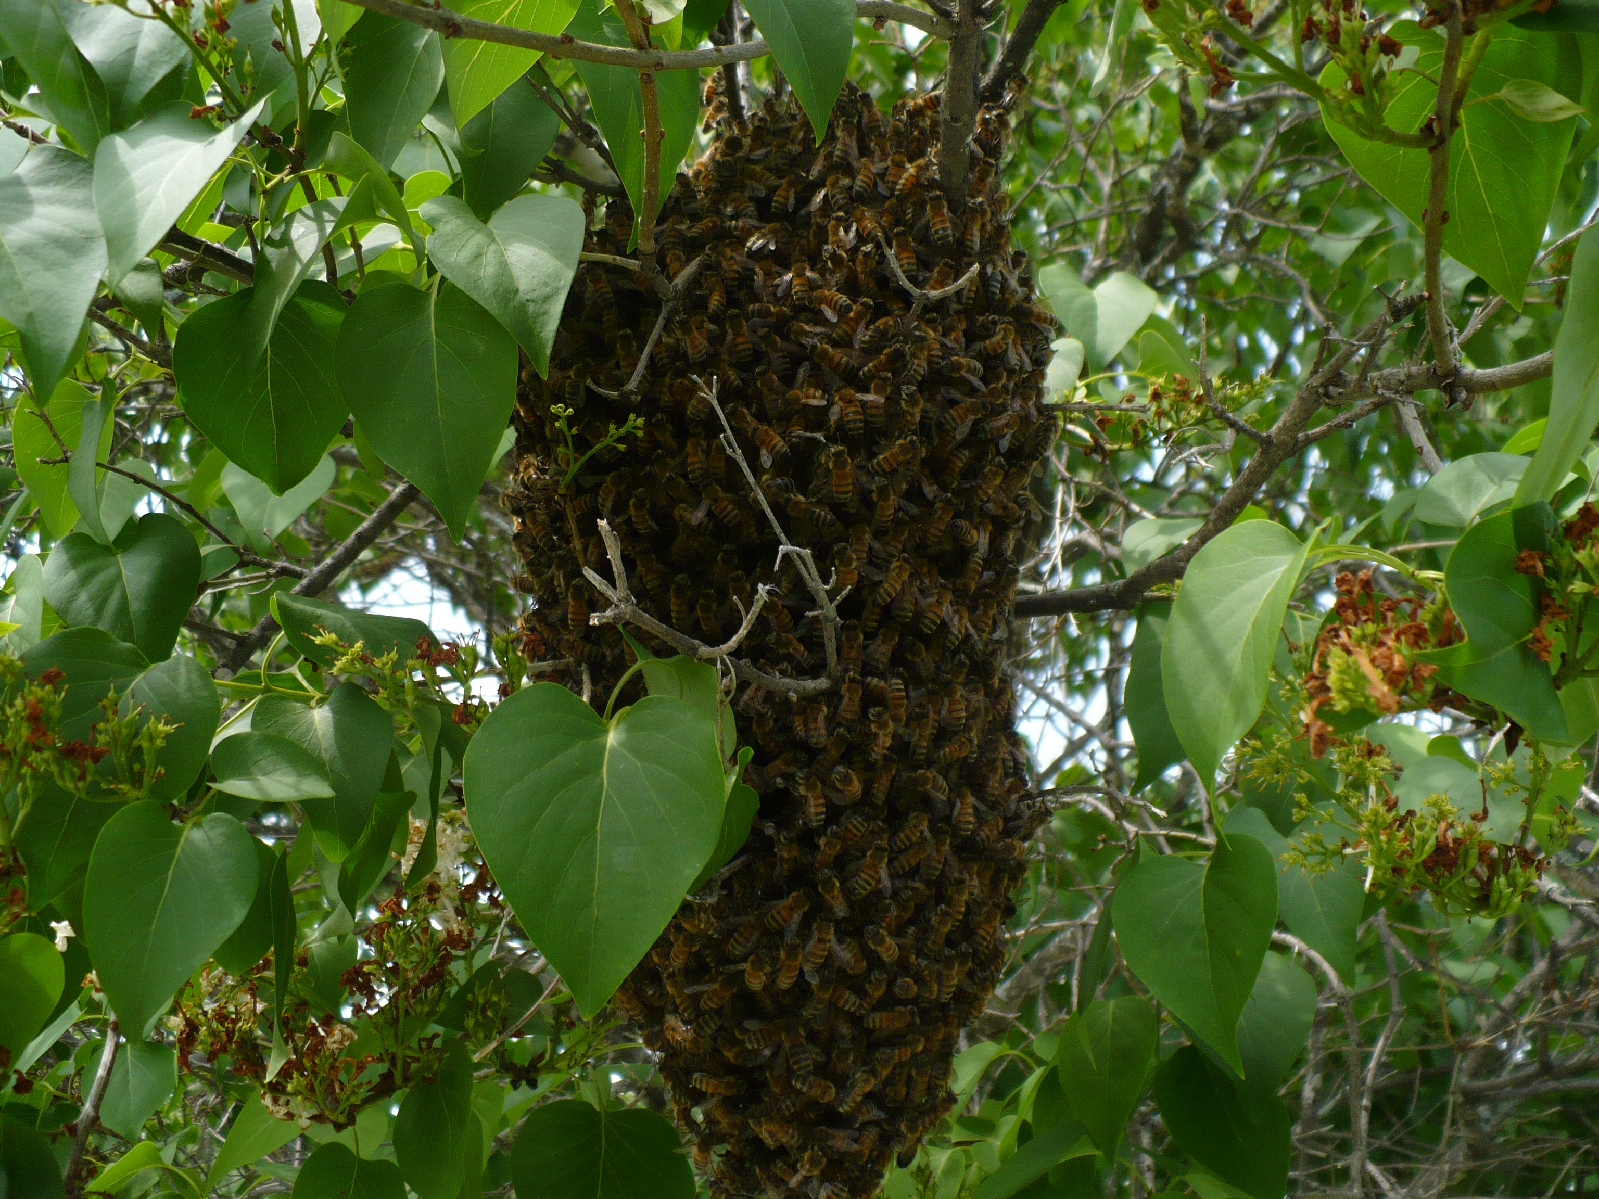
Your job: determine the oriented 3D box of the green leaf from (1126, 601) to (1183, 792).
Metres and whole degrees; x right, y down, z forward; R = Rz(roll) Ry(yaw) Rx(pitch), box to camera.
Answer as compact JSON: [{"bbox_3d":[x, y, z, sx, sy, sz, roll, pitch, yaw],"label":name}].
[{"bbox_3d":[0.108,0.028,0.495,0.033,0.058,0.012,10,-1,22],"label":"green leaf"}]

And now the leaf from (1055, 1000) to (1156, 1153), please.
[{"bbox_3d":[0.118,0.184,0.660,0.040,0.063,0.014,1,-23,10],"label":"leaf"}]

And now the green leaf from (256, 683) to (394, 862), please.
[{"bbox_3d":[-0.135,0.049,0.485,0.039,0.051,0.013,-13,-17,-10],"label":"green leaf"}]

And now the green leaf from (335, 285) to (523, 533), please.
[{"bbox_3d":[-0.113,-0.058,0.520,0.055,0.079,0.015,-6,4,-12],"label":"green leaf"}]

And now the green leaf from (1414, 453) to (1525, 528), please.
[{"bbox_3d":[0.218,-0.036,0.550,0.045,0.010,0.035,-31,43,-30],"label":"green leaf"}]

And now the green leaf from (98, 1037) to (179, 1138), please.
[{"bbox_3d":[-0.246,0.180,0.630,0.034,0.039,0.010,-11,-19,-4],"label":"green leaf"}]

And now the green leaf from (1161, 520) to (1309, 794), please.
[{"bbox_3d":[0.126,0.017,0.500,0.041,0.083,0.022,17,-8,32],"label":"green leaf"}]

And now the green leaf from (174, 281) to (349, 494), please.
[{"bbox_3d":[-0.143,-0.057,0.455,0.046,0.057,0.012,-4,-5,-6],"label":"green leaf"}]

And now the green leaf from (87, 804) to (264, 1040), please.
[{"bbox_3d":[-0.191,0.098,0.520,0.050,0.072,0.018,13,-22,-18],"label":"green leaf"}]

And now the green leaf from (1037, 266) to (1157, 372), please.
[{"bbox_3d":[0.100,-0.095,0.575,0.040,0.043,0.013,6,-35,4],"label":"green leaf"}]

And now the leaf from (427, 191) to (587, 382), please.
[{"bbox_3d":[-0.072,-0.077,0.420,0.038,0.052,0.013,-14,-29,-11],"label":"leaf"}]

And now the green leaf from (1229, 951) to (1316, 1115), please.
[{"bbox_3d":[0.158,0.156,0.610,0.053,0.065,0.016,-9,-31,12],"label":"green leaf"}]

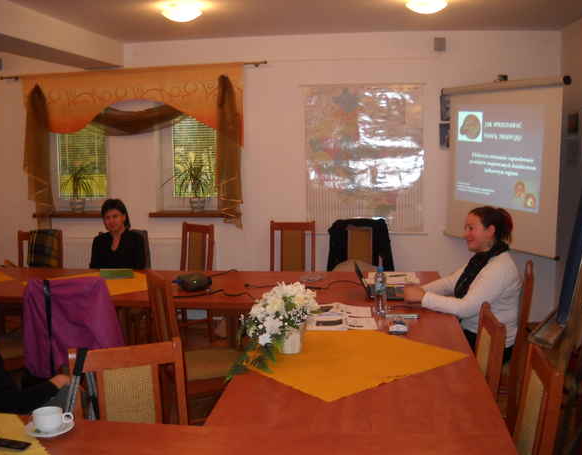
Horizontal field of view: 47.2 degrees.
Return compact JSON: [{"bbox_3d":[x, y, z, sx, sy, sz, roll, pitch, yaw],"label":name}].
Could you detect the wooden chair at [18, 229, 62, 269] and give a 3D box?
[{"bbox_3d":[-1.949,0.519,5.043,0.420,0.940,0.480,-1,8,0],"label":"wooden chair"}]

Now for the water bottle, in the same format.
[{"bbox_3d":[0.448,0.323,3.345,0.064,0.244,0.064,0,7,8],"label":"water bottle"}]

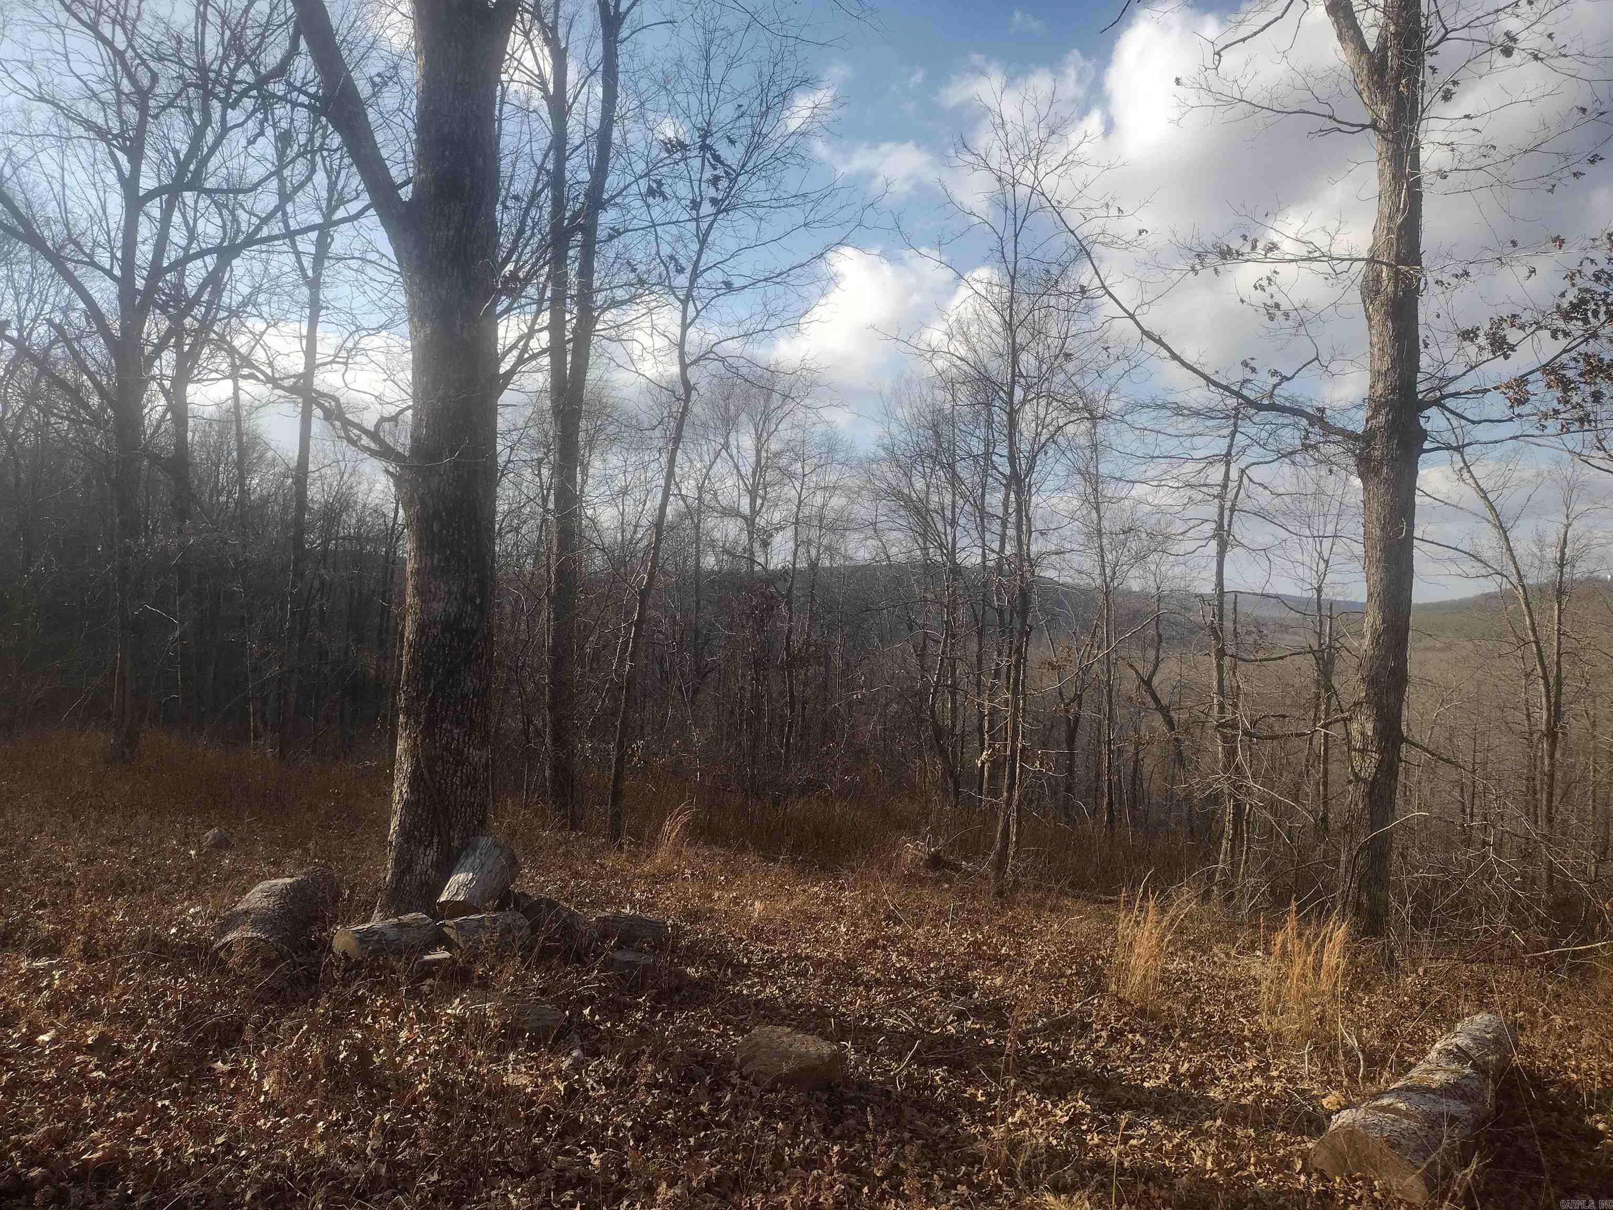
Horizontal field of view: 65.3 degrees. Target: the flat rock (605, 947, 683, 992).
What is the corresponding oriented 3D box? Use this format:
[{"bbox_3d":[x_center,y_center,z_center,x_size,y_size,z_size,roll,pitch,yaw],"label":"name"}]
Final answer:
[{"bbox_3d":[-0.674,1.508,5.200,0.310,0.130,0.200,2,-1,-6],"label":"flat rock"}]

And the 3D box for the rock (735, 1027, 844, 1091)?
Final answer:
[{"bbox_3d":[-0.051,1.480,4.100,0.340,0.150,0.220,2,-1,-9],"label":"rock"}]

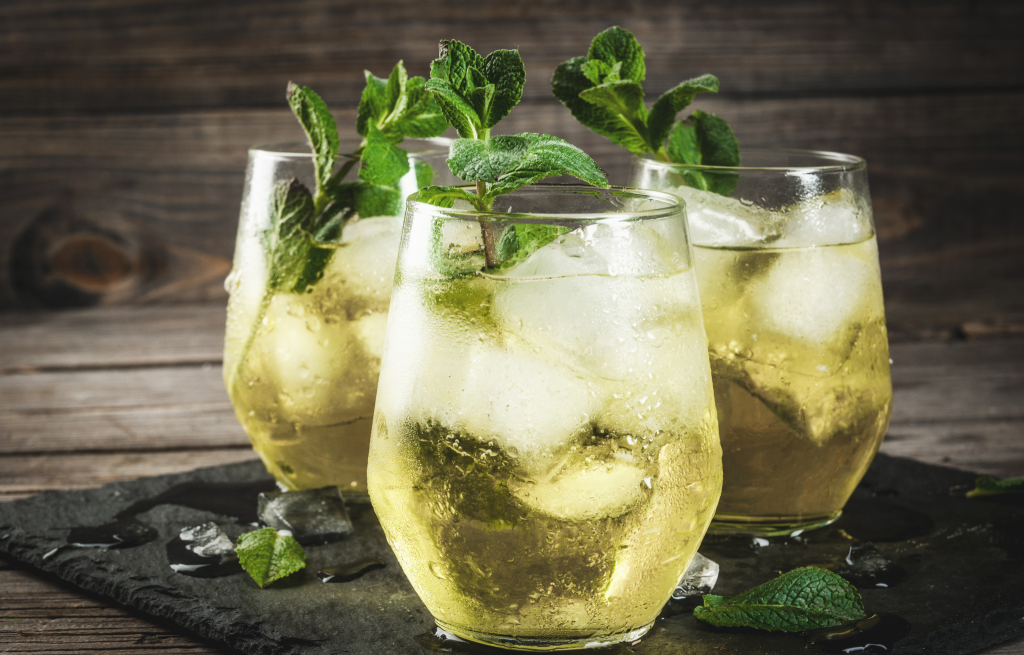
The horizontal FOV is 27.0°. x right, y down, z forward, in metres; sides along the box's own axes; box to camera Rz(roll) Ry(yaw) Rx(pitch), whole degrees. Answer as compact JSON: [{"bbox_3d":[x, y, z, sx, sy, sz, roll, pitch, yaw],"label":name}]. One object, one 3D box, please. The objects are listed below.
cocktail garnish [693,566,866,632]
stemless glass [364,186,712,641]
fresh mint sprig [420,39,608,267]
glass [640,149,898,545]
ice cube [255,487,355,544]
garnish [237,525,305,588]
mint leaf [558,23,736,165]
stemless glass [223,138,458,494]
[{"bbox_3d":[0.068,0.070,0.547,0.043,0.009,0.022,0,10,0],"label":"cocktail garnish"},{"bbox_3d":[0.009,0.021,0.537,0.089,0.108,0.089,0,10,0],"label":"stemless glass"},{"bbox_3d":[0.001,-0.043,0.516,0.043,0.051,0.042,0,10,0],"label":"fresh mint sprig"},{"bbox_3d":[0.071,0.003,0.642,0.089,0.108,0.089,0,10,0],"label":"glass"},{"bbox_3d":[-0.062,0.054,0.634,0.021,0.011,0.018,-4,11,-20],"label":"ice cube"},{"bbox_3d":[-0.066,0.063,0.585,0.017,0.010,0.020,2,10,10],"label":"garnish"},{"bbox_3d":[0.039,-0.069,0.629,0.052,0.038,0.045,0,10,0],"label":"mint leaf"},{"bbox_3d":[-0.048,-0.003,0.680,0.089,0.108,0.089,0,10,0],"label":"stemless glass"}]

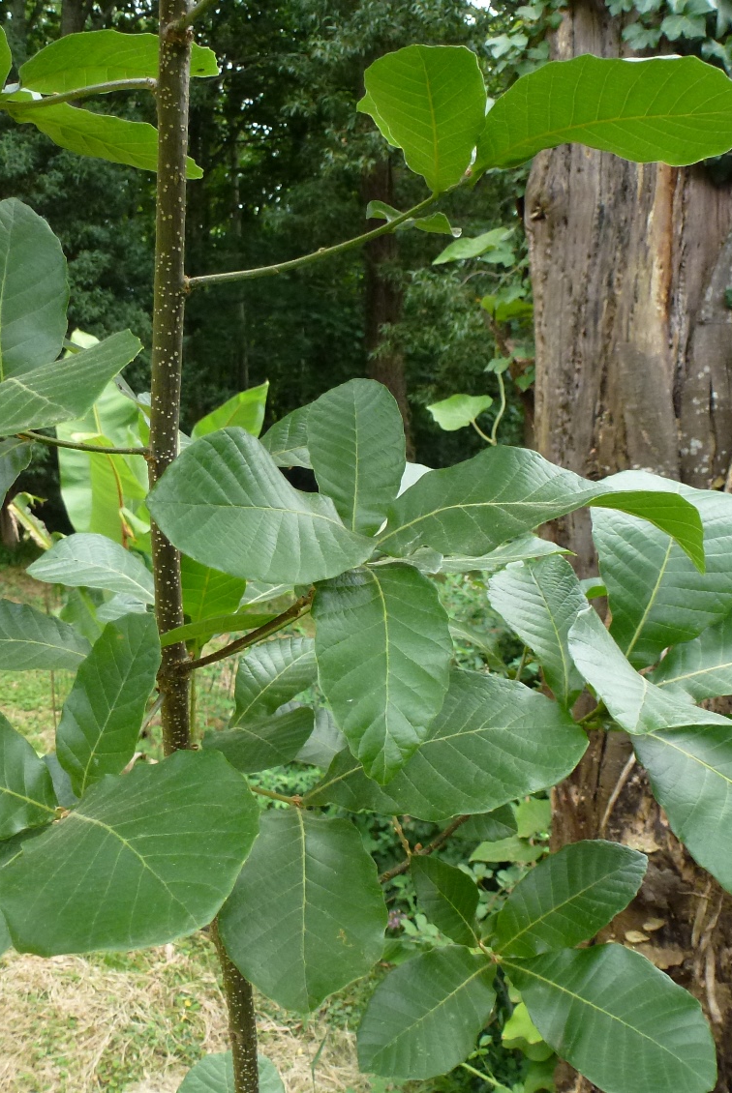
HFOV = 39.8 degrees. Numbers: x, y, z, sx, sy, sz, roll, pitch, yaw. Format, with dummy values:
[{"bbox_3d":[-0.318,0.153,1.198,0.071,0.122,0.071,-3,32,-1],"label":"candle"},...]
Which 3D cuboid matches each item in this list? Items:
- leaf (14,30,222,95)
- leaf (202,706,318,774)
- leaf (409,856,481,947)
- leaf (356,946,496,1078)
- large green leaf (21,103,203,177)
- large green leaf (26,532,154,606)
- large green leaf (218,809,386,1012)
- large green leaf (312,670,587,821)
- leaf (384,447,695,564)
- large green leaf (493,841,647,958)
[{"bbox_3d":[-0.183,-0.362,0.759,0.172,0.022,0.085,-23,3,-30],"label":"leaf"},{"bbox_3d":[-0.074,0.152,0.772,0.095,0.028,0.113,-12,11,-36],"label":"leaf"},{"bbox_3d":[0.065,0.276,0.792,0.058,0.017,0.082,-9,49,-49],"label":"leaf"},{"bbox_3d":[0.043,0.338,0.742,0.132,0.022,0.092,-26,21,-30],"label":"leaf"},{"bbox_3d":[-0.185,-0.299,0.745,0.153,0.022,0.078,10,-3,-29],"label":"large green leaf"},{"bbox_3d":[-0.279,0.025,1.057,0.140,0.040,0.101,18,33,-12],"label":"large green leaf"},{"bbox_3d":[-0.042,0.240,0.677,0.112,0.131,0.028,-13,-31,13],"label":"large green leaf"},{"bbox_3d":[0.067,0.178,0.883,0.244,0.117,0.050,-12,-24,2],"label":"large green leaf"},{"bbox_3d":[0.120,-0.027,0.690,0.250,0.060,0.090,-2,52,-21],"label":"leaf"},{"bbox_3d":[0.193,0.336,0.961,0.177,0.087,0.040,-27,-26,-13],"label":"large green leaf"}]

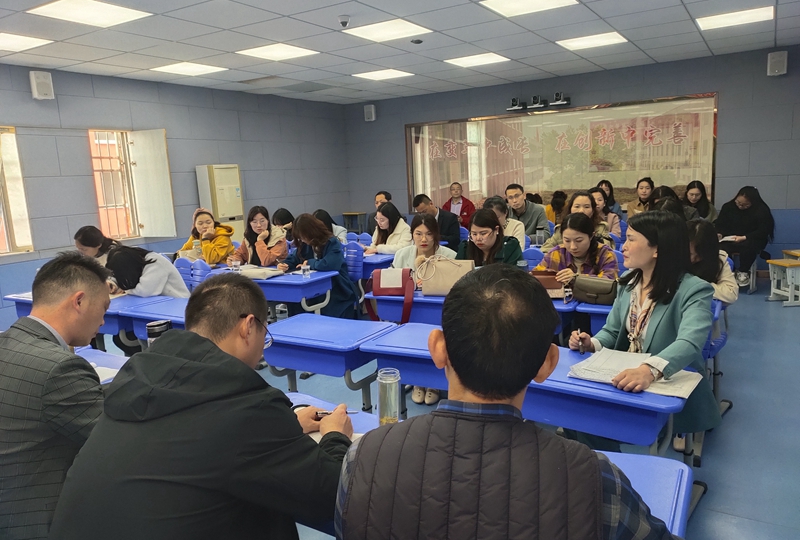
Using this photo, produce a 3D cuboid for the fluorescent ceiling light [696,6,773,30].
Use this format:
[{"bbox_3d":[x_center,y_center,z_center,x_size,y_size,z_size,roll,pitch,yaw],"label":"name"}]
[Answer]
[{"bbox_3d":[2.929,-2.206,4.634,0.590,0.060,0.590,4,13,31],"label":"fluorescent ceiling light"}]

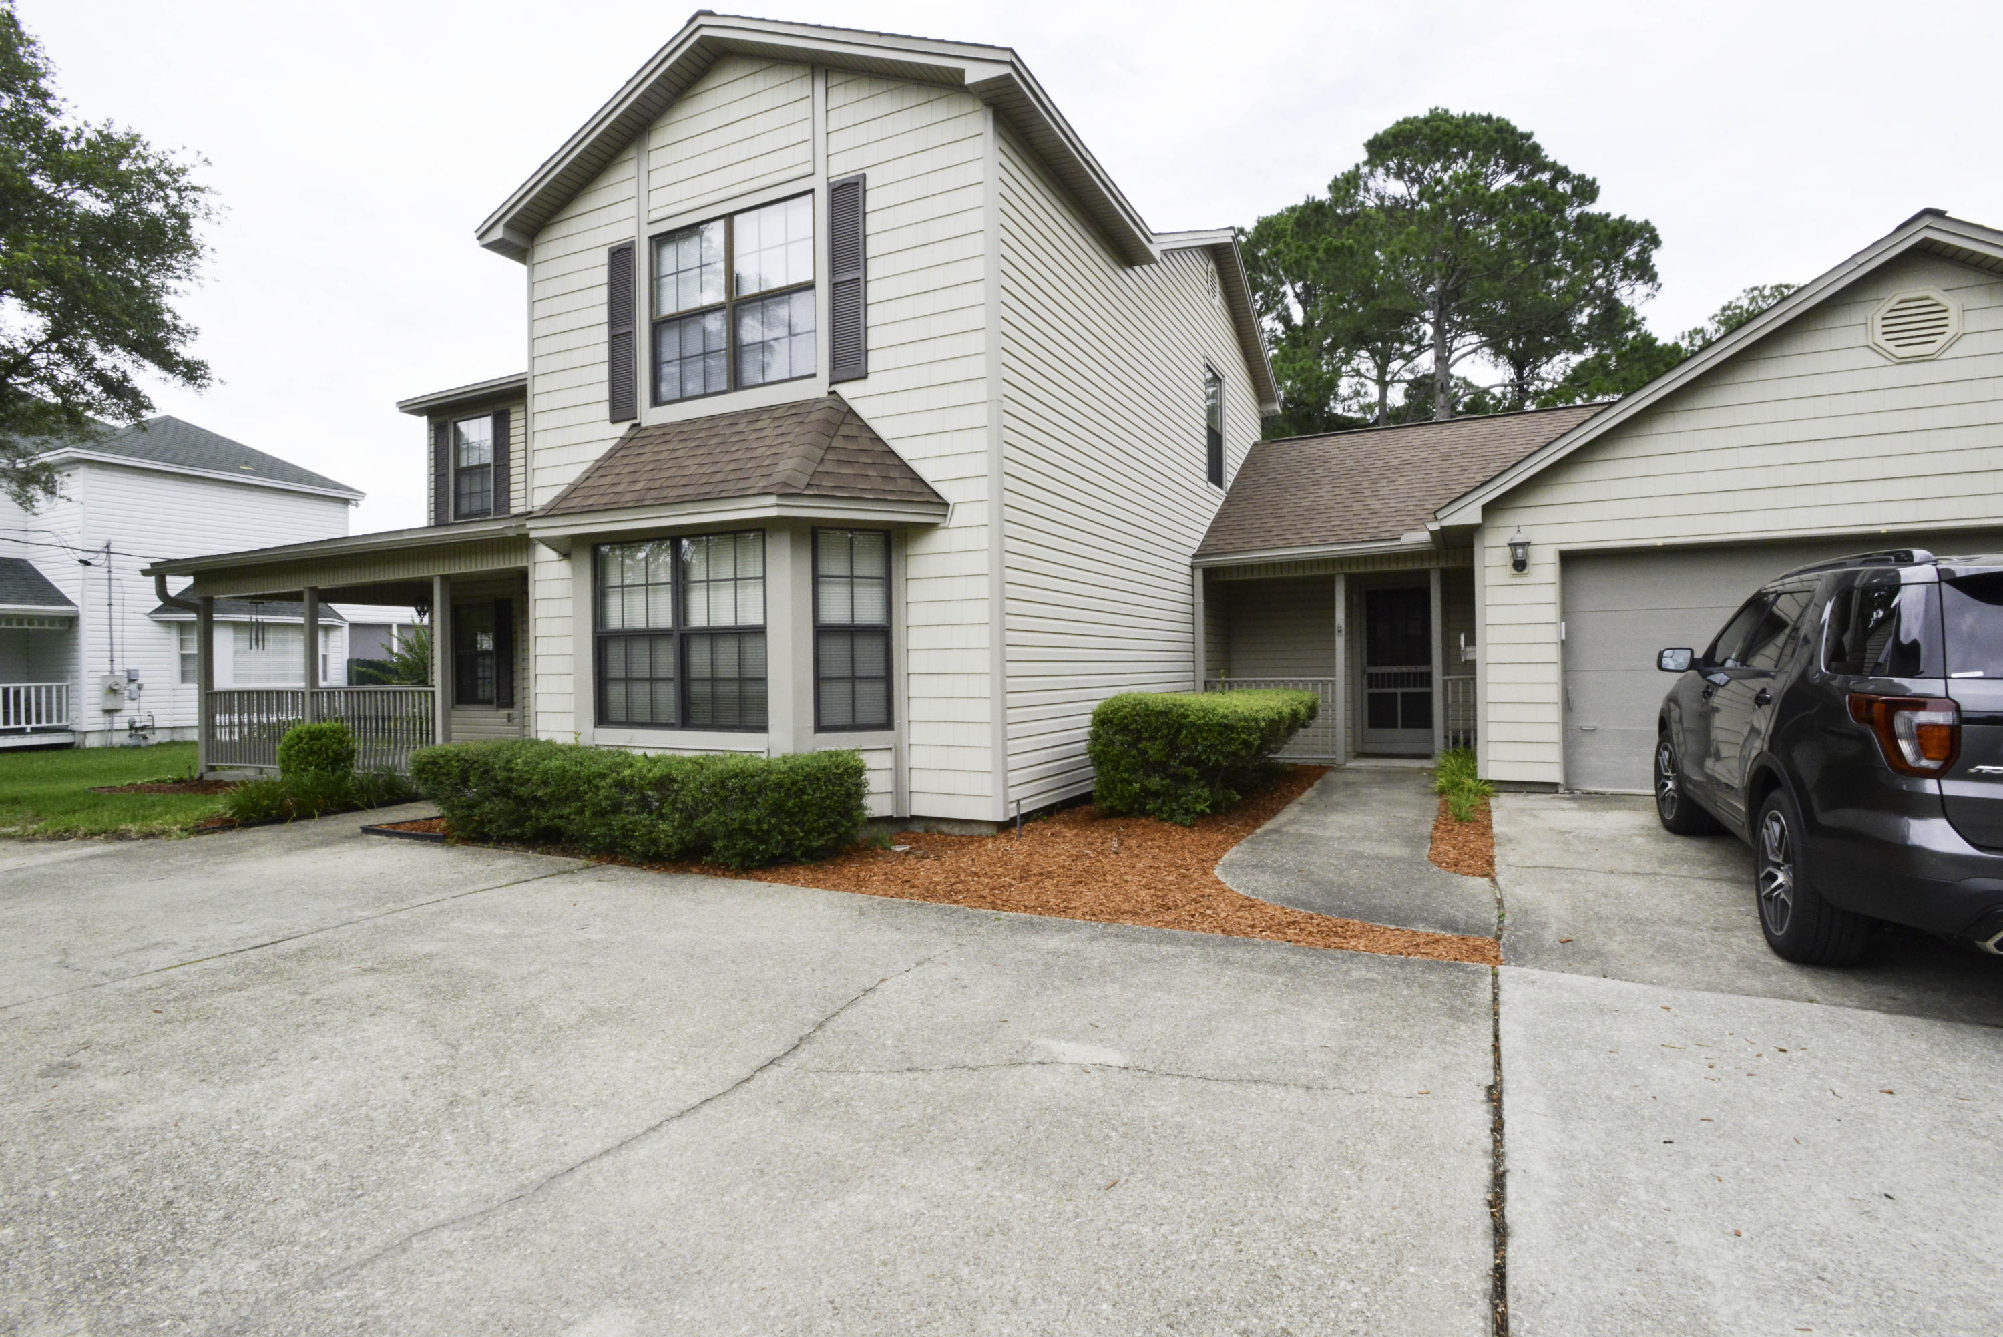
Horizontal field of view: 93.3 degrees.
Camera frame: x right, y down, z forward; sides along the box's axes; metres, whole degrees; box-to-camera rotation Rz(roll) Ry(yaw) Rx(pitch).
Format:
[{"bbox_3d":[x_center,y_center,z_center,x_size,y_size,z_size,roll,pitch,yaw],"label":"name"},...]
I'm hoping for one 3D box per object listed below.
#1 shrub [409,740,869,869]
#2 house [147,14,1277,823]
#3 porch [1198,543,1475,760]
[{"bbox_3d":[-2.796,0.922,7.045,3.820,0.720,0.880,0,0,26],"label":"shrub"},{"bbox_3d":[-3.169,-2.261,13.483,12.080,6.900,10.800,0,0,26],"label":"house"},{"bbox_3d":[4.110,-0.124,11.662,3.110,2.420,2.050,0,0,26],"label":"porch"}]

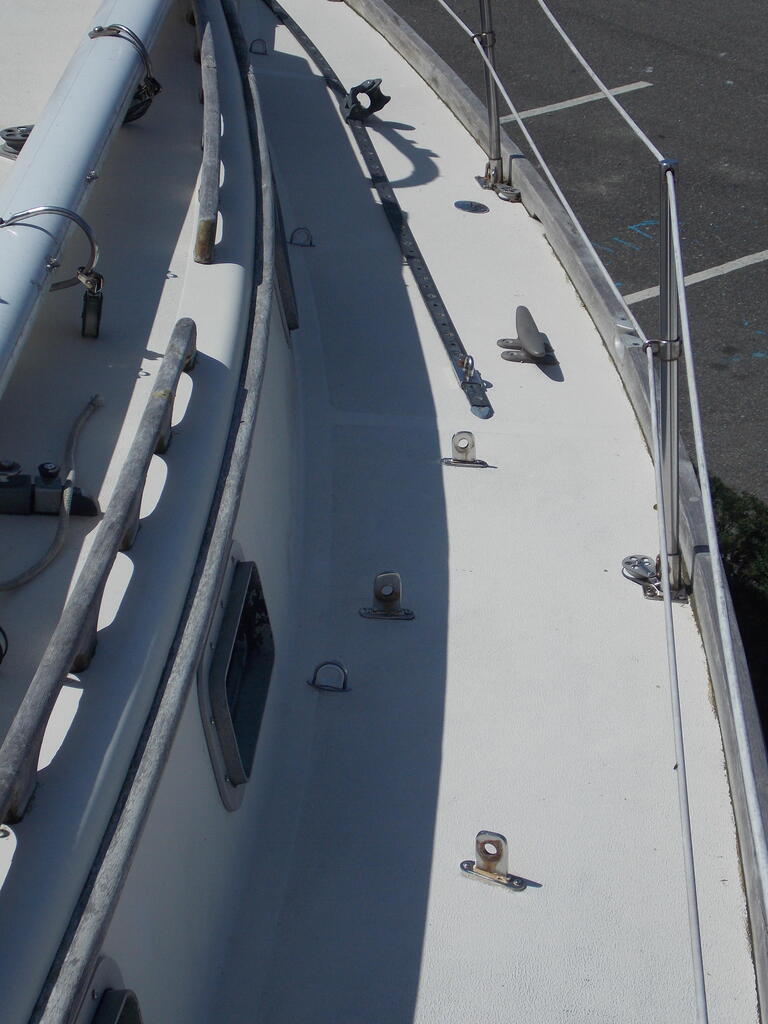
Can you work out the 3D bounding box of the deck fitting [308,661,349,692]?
[{"bbox_3d":[-0.069,0.204,2.613,0.057,0.039,0.015,8,25,17],"label":"deck fitting"}]

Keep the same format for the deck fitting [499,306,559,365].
[{"bbox_3d":[0.270,-0.320,3.830,0.112,0.057,0.235,2,26,-7],"label":"deck fitting"}]

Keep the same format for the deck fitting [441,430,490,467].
[{"bbox_3d":[0.132,-0.101,3.362,0.076,0.056,0.019,4,25,5],"label":"deck fitting"}]

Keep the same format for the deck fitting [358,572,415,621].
[{"bbox_3d":[0.005,0.115,2.813,0.076,0.063,0.019,3,24,4],"label":"deck fitting"}]

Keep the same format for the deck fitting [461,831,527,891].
[{"bbox_3d":[0.119,0.373,2.241,0.076,0.058,0.019,12,27,25],"label":"deck fitting"}]

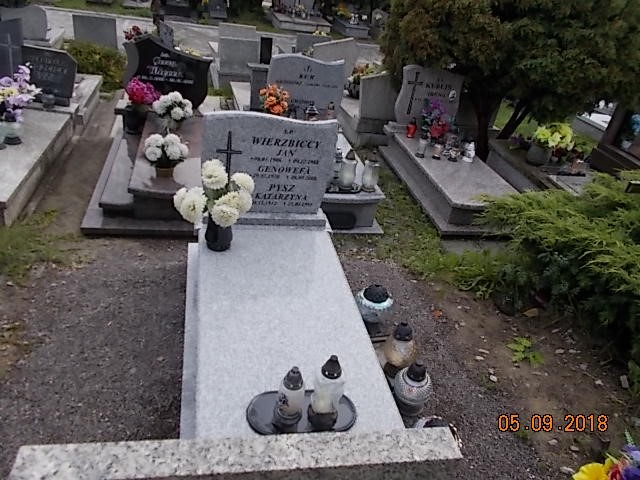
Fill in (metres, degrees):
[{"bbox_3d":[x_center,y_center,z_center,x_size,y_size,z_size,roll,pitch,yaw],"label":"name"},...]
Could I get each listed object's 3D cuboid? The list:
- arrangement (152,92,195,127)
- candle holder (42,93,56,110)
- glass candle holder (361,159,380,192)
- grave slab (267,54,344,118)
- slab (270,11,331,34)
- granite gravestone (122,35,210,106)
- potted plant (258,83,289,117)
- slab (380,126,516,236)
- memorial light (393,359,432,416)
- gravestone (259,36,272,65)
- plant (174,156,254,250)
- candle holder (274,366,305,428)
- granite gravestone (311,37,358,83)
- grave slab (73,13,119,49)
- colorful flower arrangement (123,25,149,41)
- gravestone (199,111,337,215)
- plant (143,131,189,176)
[{"bbox_3d":[-1.235,-1.067,4.090,0.310,0.280,0.280,0,33,-14],"label":"arrangement"},{"bbox_3d":[-2.371,-1.215,4.193,0.100,0.115,0.100,0,33,-14],"label":"candle holder"},{"bbox_3d":[0.372,-0.485,3.536,0.115,0.250,0.115,0,33,-14],"label":"glass candle holder"},{"bbox_3d":[-0.150,-1.474,4.547,0.700,0.500,0.100,0,33,-14],"label":"grave slab"},{"bbox_3d":[-0.461,-5.033,11.169,1.170,0.200,1.300,0,33,-14],"label":"slab"},{"bbox_3d":[-1.273,-1.384,3.987,0.720,0.540,0.100,0,34,-14],"label":"granite gravestone"},{"bbox_3d":[-0.386,-1.111,3.866,0.250,0.280,0.240,1,33,-14],"label":"potted plant"},{"bbox_3d":[1.165,-0.534,4.170,0.850,0.270,1.530,0,34,-14],"label":"slab"},{"bbox_3d":[0.391,0.609,1.973,0.148,0.275,0.148,-5,35,-10],"label":"memorial light"},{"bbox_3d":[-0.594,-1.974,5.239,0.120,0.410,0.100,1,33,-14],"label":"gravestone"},{"bbox_3d":[-0.545,-0.156,2.475,0.390,0.450,0.340,0,33,-14],"label":"plant"},{"bbox_3d":[-0.101,0.513,1.581,0.085,0.260,0.085,0,34,-14],"label":"candle holder"},{"bbox_3d":[0.156,-2.253,6.249,0.550,0.600,0.110,0,34,-14],"label":"granite gravestone"},{"bbox_3d":[-2.811,-2.549,6.039,0.540,0.520,0.100,0,34,-14],"label":"grave slab"},{"bbox_3d":[-2.188,-2.413,5.700,0.310,0.330,0.280,0,34,-14],"label":"colorful flower arrangement"},{"bbox_3d":[-0.293,-0.405,2.577,0.666,0.561,0.080,1,33,-14],"label":"gravestone"},{"bbox_3d":[-1.086,-0.581,3.383,0.290,0.265,0.270,0,33,-14],"label":"plant"}]

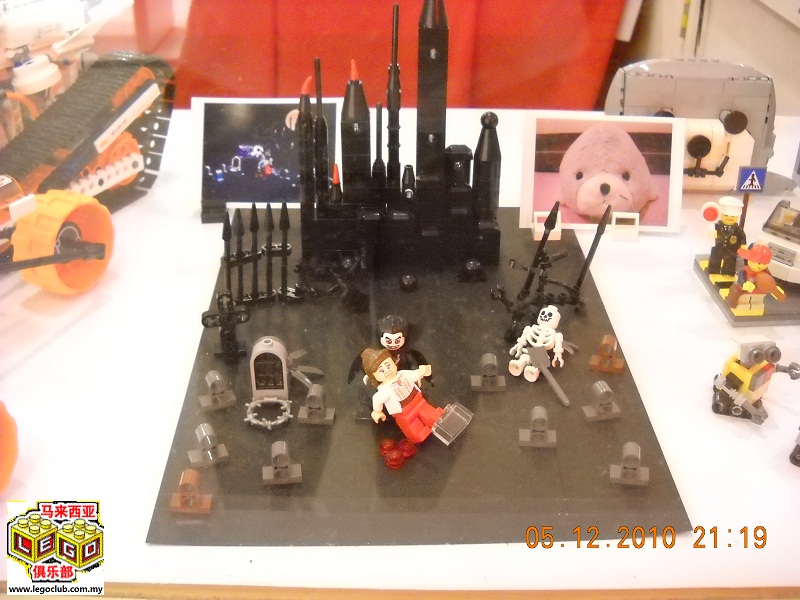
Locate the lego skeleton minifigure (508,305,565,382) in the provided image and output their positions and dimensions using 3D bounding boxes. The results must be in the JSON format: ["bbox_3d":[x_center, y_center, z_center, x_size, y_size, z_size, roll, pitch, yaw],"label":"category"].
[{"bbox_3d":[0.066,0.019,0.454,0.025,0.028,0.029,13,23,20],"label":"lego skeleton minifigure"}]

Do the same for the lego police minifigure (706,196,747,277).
[{"bbox_3d":[0.179,-0.035,0.518,0.023,0.043,0.013,7,31,11],"label":"lego police minifigure"}]

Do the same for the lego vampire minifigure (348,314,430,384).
[{"bbox_3d":[-0.003,0.030,0.416,0.034,0.042,0.016,-1,31,-3],"label":"lego vampire minifigure"}]

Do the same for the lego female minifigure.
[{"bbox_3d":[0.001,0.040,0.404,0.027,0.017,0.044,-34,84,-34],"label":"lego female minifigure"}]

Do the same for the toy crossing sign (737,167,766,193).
[{"bbox_3d":[0.196,-0.067,0.529,0.016,0.016,0.004,0,31,-2],"label":"toy crossing sign"}]

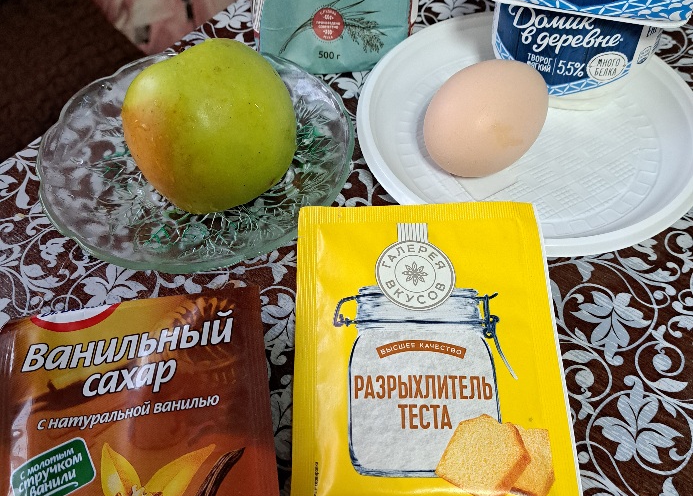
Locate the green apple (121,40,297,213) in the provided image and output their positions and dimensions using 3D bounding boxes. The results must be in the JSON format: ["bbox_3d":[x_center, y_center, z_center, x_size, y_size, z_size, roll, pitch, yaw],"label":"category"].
[{"bbox_3d":[-0.053,-0.048,0.252,0.067,0.064,0.067,-2,54,0],"label":"green apple"}]

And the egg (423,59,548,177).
[{"bbox_3d":[0.059,-0.055,0.270,0.060,0.044,0.044,-37,61,-23],"label":"egg"}]

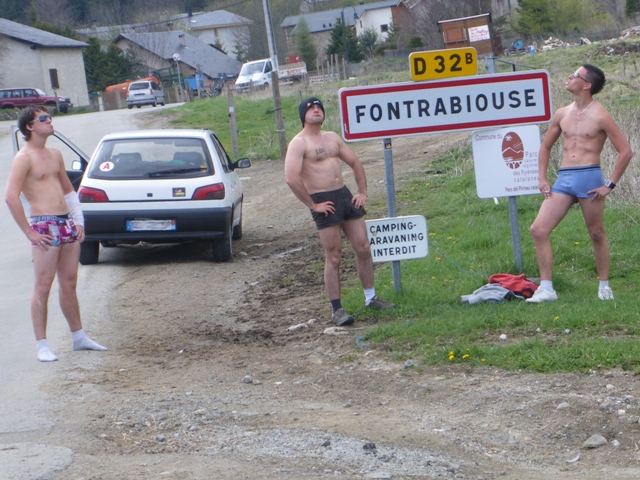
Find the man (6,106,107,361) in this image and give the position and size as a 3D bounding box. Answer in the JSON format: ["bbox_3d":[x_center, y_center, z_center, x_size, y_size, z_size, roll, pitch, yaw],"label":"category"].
[{"bbox_3d":[-1.872,-0.052,10.350,0.500,1.760,0.560,-1,7,43],"label":"man"}]

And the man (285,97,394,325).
[{"bbox_3d":[0.117,-0.214,10.800,0.640,1.660,0.500,-8,6,-28],"label":"man"}]

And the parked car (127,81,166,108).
[{"bbox_3d":[-11.775,-9.880,100.500,1.820,1.720,4.500,-5,7,4],"label":"parked car"}]

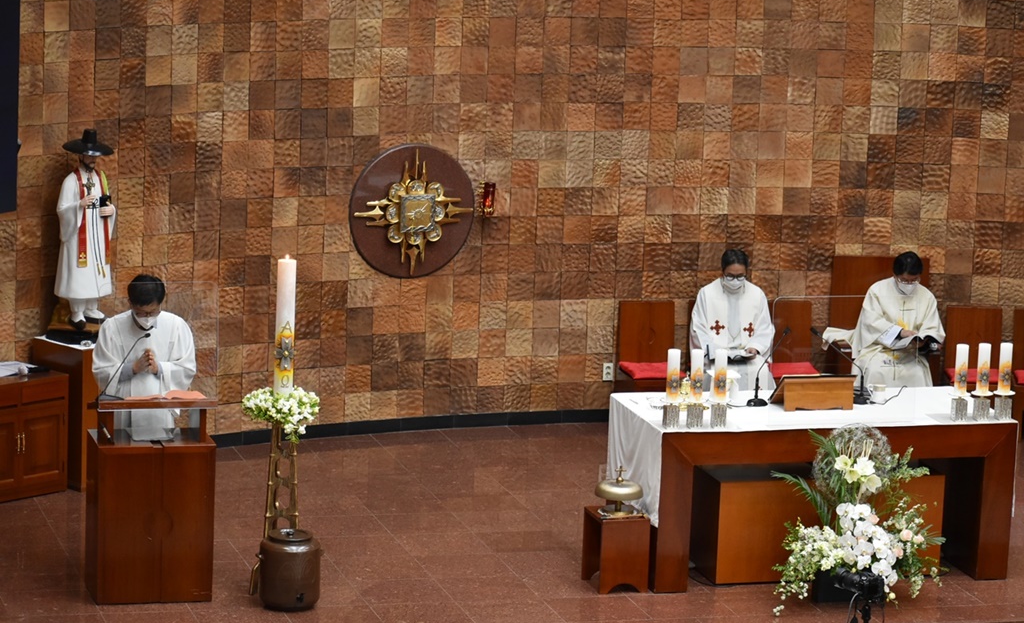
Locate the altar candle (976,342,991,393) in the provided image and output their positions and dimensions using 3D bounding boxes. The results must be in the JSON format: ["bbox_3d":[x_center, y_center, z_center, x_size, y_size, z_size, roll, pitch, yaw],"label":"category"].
[{"bbox_3d":[2.754,0.336,19.956,0.071,0.285,0.071,2,11,0],"label":"altar candle"}]

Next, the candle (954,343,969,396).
[{"bbox_3d":[2.681,0.347,20.331,0.074,0.299,0.074,2,11,0],"label":"candle"}]

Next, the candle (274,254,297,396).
[{"bbox_3d":[-1.284,0.097,19.403,0.106,0.838,0.106,1,11,-7],"label":"candle"}]

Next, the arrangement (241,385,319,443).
[{"bbox_3d":[-1.292,0.577,19.145,0.440,0.260,0.430,-1,11,-16],"label":"arrangement"}]

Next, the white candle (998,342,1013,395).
[{"bbox_3d":[2.952,0.340,20.396,0.074,0.297,0.074,-1,12,-16],"label":"white candle"}]

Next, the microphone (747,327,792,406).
[{"bbox_3d":[1.548,0.326,20.574,0.273,0.460,0.111,-6,14,-35],"label":"microphone"}]

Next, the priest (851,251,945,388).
[{"bbox_3d":[2.682,0.254,23.815,0.647,1.355,0.758,1,11,-6],"label":"priest"}]

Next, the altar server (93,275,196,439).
[{"bbox_3d":[-2.128,0.623,19.617,0.600,1.689,0.450,-1,11,-16],"label":"altar server"}]

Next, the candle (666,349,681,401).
[{"bbox_3d":[0.943,0.374,19.867,0.074,0.305,0.074,2,11,0],"label":"candle"}]

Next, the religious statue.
[{"bbox_3d":[-2.664,-0.507,21.393,0.380,1.250,0.350,-6,13,-38],"label":"religious statue"}]

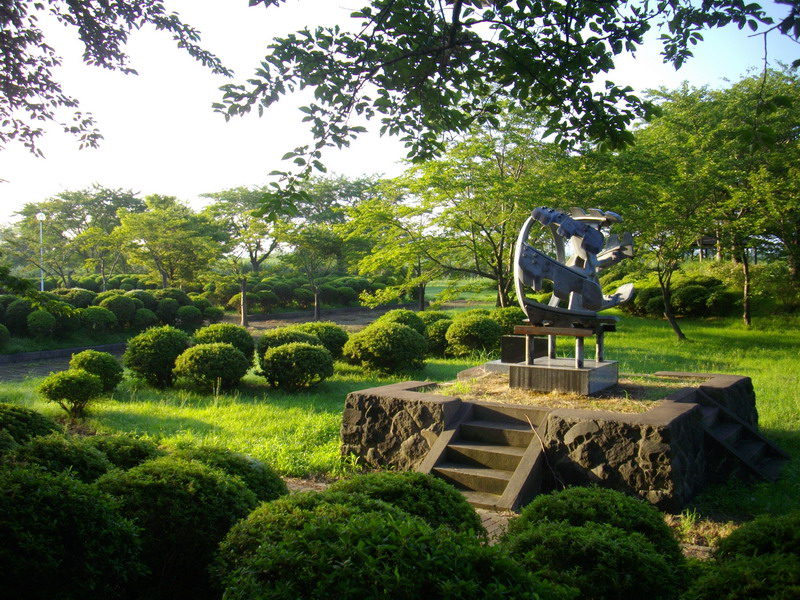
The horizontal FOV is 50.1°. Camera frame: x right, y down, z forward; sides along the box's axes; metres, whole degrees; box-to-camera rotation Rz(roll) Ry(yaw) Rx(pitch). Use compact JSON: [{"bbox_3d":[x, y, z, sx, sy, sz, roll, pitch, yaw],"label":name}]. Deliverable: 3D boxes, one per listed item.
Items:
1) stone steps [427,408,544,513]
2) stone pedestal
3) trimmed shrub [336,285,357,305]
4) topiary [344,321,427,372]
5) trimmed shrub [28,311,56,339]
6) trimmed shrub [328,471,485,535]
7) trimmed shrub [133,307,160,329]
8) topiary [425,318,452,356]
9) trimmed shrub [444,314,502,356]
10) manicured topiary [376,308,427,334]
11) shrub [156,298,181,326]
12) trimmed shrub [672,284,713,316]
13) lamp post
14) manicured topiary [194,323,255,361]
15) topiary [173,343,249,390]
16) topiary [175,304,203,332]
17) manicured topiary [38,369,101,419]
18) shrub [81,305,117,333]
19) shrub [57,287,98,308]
[{"bbox_3d":[0.859,1.586,8.775,1.150,0.790,1.150,2,4,34],"label":"stone steps"},{"bbox_3d":[2.068,0.945,10.736,1.024,0.290,1.019,2,4,34],"label":"stone pedestal"},{"bbox_3d":[-2.590,-0.237,41.588,0.948,0.889,0.948,0,2,-4],"label":"trimmed shrub"},{"bbox_3d":[-0.295,0.918,17.318,1.699,0.966,1.614,0,2,-1],"label":"topiary"},{"bbox_3d":[-10.397,0.647,24.800,0.800,0.840,0.800,-2,3,-23],"label":"trimmed shrub"},{"bbox_3d":[0.047,1.593,5.800,1.092,0.800,1.092,0,2,1],"label":"trimmed shrub"},{"bbox_3d":[-7.294,0.544,24.567,0.718,0.658,0.718,-1,3,-17],"label":"trimmed shrub"},{"bbox_3d":[1.046,0.934,21.300,0.872,0.947,0.872,0,2,3],"label":"topiary"},{"bbox_3d":[1.736,0.859,20.200,1.390,1.070,1.350,0,3,5],"label":"trimmed shrub"},{"bbox_3d":[-0.013,0.756,22.300,1.460,1.069,1.460,0,2,0],"label":"manicured topiary"},{"bbox_3d":[-7.445,0.370,27.500,0.772,0.900,0.772,0,2,-15],"label":"shrub"},{"bbox_3d":[11.079,0.038,32.500,1.520,1.254,1.520,1,2,19],"label":"trimmed shrub"},{"bbox_3d":[-15.731,-1.762,37.588,0.400,4.111,0.400,-1,3,-23],"label":"lamp post"},{"bbox_3d":[-3.684,0.984,17.900,1.319,1.026,1.319,0,2,-12],"label":"manicured topiary"},{"bbox_3d":[-3.439,1.211,15.600,1.430,0.920,1.400,-1,3,-12],"label":"topiary"},{"bbox_3d":[-6.025,0.520,24.430,0.714,0.726,0.714,0,3,-14],"label":"topiary"},{"bbox_3d":[-4.549,1.289,11.816,0.883,0.673,0.883,-1,3,-21],"label":"manicured topiary"},{"bbox_3d":[-8.603,0.556,24.400,1.084,0.799,1.084,0,2,-19],"label":"shrub"},{"bbox_3d":[-11.692,0.181,31.000,1.400,1.150,1.400,-2,3,-21],"label":"shrub"}]

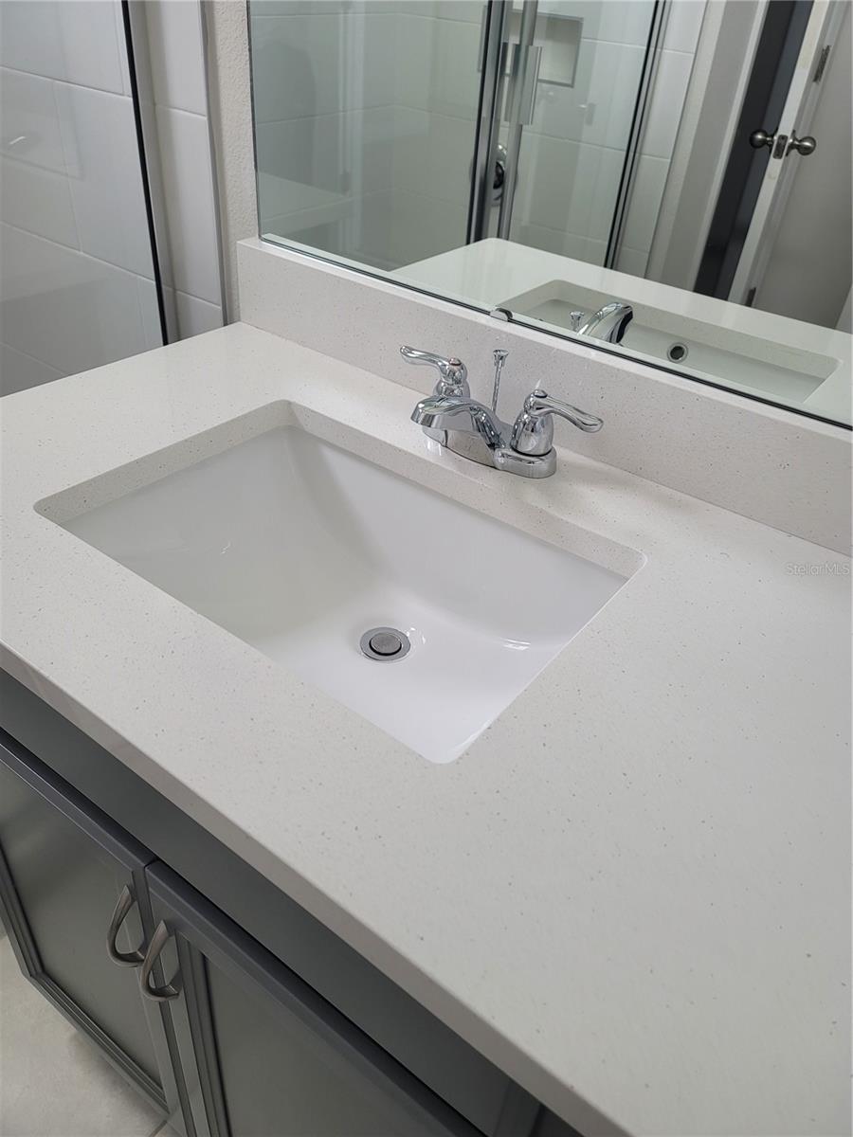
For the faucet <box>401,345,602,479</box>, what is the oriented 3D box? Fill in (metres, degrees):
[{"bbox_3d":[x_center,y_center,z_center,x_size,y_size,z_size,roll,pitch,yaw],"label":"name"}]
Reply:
[{"bbox_3d":[0.039,-0.148,0.792,0.238,0.096,0.155,27,41,27],"label":"faucet"}]

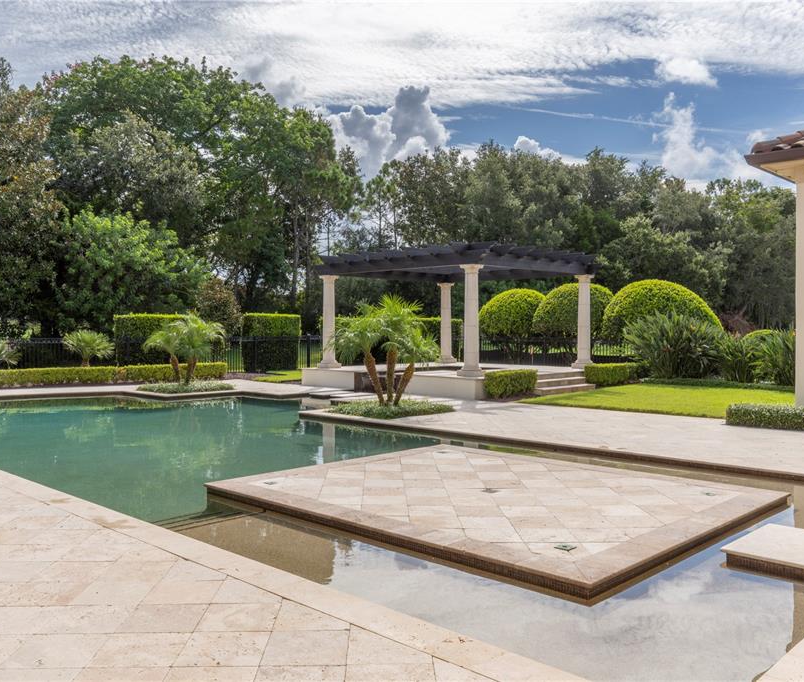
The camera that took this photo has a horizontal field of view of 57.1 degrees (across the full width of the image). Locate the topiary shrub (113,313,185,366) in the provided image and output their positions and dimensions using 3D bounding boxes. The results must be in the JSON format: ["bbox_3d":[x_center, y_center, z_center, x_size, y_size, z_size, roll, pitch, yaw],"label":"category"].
[{"bbox_3d":[-8.510,0.159,24.806,0.750,2.050,2.500,1,1,45],"label":"topiary shrub"}]

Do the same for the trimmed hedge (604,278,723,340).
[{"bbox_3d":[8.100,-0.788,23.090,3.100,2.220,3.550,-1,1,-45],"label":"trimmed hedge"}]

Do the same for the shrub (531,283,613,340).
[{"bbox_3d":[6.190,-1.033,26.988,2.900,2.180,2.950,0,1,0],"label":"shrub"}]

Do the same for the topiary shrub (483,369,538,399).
[{"bbox_3d":[2.624,1.046,17.719,0.480,0.580,1.640,1,1,44],"label":"topiary shrub"}]

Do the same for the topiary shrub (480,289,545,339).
[{"bbox_3d":[4.050,-0.873,27.089,2.400,2.060,2.500,0,1,0],"label":"topiary shrub"}]

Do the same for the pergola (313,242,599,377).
[{"bbox_3d":[1.543,-0.785,20.910,5.600,3.114,5.850,-1,1,-45],"label":"pergola"}]

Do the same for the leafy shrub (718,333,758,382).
[{"bbox_3d":[9.513,0.567,20.910,1.100,1.450,1.150,1,1,44],"label":"leafy shrub"}]

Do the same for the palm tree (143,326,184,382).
[{"bbox_3d":[-6.380,0.385,19.909,1.350,1.578,1.300,0,1,0],"label":"palm tree"}]

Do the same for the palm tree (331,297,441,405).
[{"bbox_3d":[-0.368,0.212,14.704,2.100,2.170,2.130,0,1,0],"label":"palm tree"}]

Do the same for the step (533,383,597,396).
[{"bbox_3d":[4.133,1.238,19.001,0.380,0.160,2.400,1,1,44],"label":"step"}]

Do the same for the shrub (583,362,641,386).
[{"bbox_3d":[6.120,0.973,21.819,0.650,0.520,1.900,1,1,45],"label":"shrub"}]

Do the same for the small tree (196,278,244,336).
[{"bbox_3d":[-7.979,-1.393,32.484,2.100,2.650,2.100,1,1,44],"label":"small tree"}]

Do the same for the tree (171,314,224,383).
[{"bbox_3d":[-5.420,0.236,19.706,1.420,1.884,1.380,0,1,0],"label":"tree"}]

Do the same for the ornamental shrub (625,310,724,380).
[{"bbox_3d":[7.720,0.171,21.006,2.300,2.070,2.550,1,1,45],"label":"ornamental shrub"}]

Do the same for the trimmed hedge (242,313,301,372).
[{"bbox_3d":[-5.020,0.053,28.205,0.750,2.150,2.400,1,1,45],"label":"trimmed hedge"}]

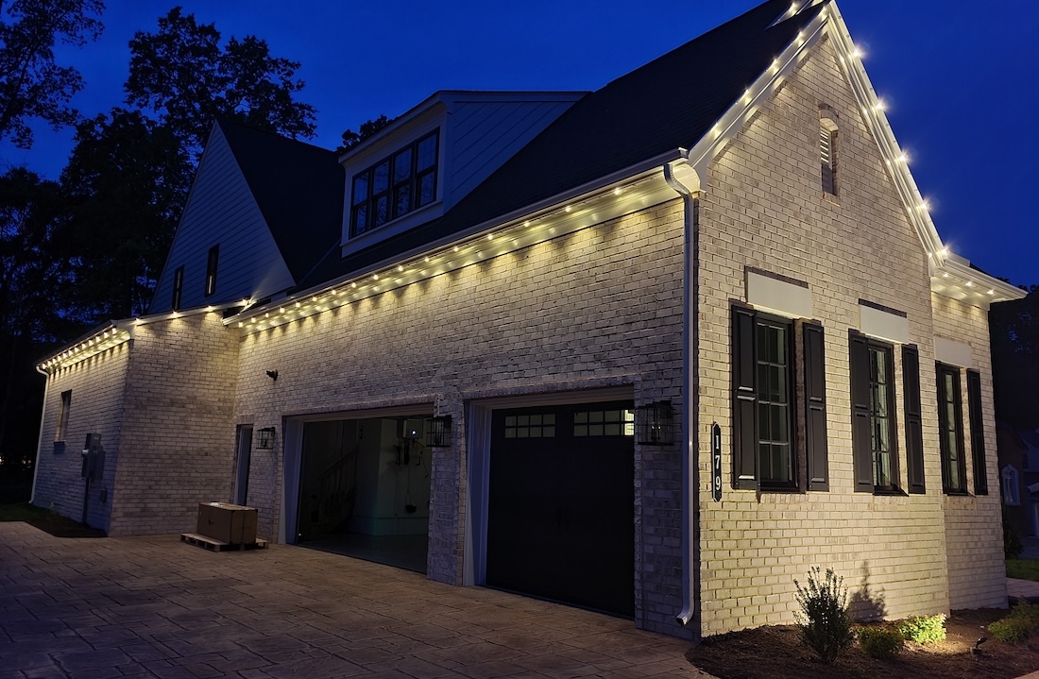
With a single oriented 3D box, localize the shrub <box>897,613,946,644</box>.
[{"bbox_3d":[3.949,2.833,7.650,0.460,0.280,0.450,9,-12,-38],"label":"shrub"}]

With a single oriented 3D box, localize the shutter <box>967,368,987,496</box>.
[{"bbox_3d":[6.245,1.276,10.650,0.380,1.690,0.050,9,-12,-37],"label":"shutter"}]

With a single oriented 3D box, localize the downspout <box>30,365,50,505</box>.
[{"bbox_3d":[-12.906,2.523,20.799,0.350,3.650,0.100,10,-12,-39],"label":"downspout"}]

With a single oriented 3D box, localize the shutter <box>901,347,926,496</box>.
[{"bbox_3d":[4.574,0.925,9.076,0.370,1.700,0.040,9,-12,-38],"label":"shutter"}]

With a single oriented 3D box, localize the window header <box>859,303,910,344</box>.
[{"bbox_3d":[4.166,-0.156,8.899,1.100,0.320,0.050,9,-12,-38],"label":"window header"}]

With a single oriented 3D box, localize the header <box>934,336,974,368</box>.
[{"bbox_3d":[5.904,0.168,10.575,1.100,0.320,0.050,9,-12,-38],"label":"header"}]

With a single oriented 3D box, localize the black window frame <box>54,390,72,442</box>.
[{"bbox_3d":[-10.953,1.876,18.919,0.120,1.220,1.100,10,-12,-39],"label":"black window frame"}]

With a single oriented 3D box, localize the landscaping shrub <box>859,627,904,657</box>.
[{"bbox_3d":[3.147,2.638,6.780,0.390,0.260,0.380,9,-12,-37],"label":"landscaping shrub"}]

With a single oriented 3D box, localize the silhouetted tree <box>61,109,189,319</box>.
[{"bbox_3d":[-15.160,-2.433,30.000,5.600,13.000,5.600,7,-11,-26],"label":"silhouetted tree"}]

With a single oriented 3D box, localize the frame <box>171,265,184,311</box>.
[{"bbox_3d":[-8.966,-1.334,20.535,0.100,1.200,0.750,10,-12,-38],"label":"frame"}]

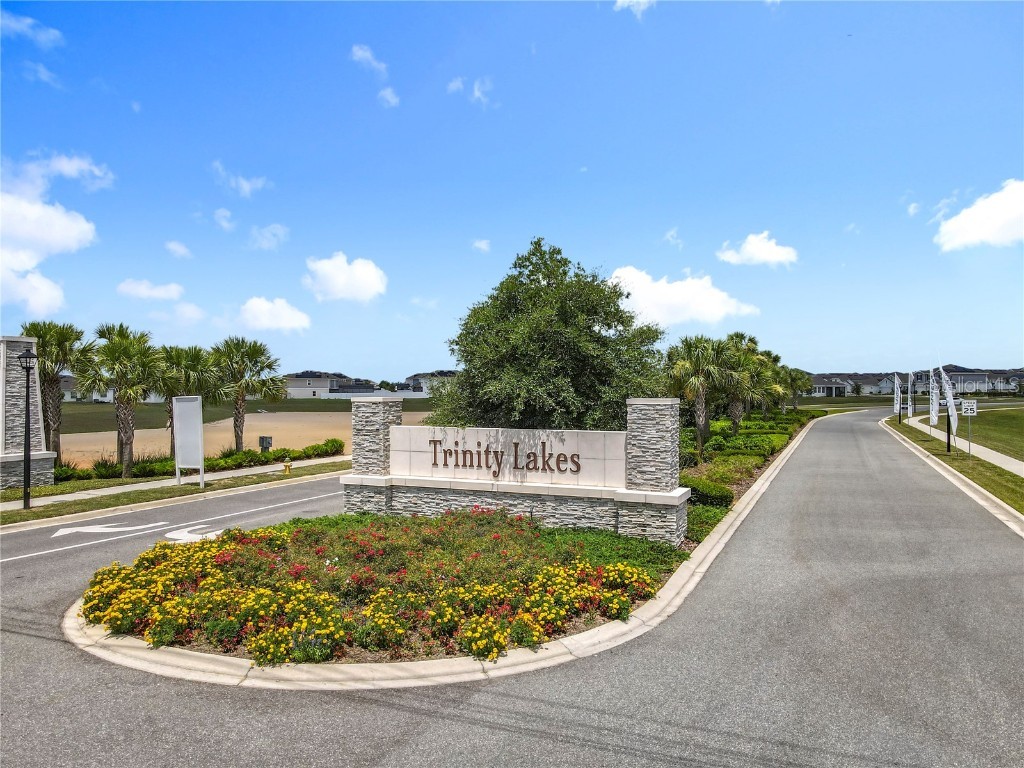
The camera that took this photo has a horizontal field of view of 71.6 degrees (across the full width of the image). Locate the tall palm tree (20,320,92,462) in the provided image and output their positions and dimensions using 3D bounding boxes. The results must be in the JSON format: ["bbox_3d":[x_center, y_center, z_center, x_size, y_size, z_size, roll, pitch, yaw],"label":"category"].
[{"bbox_3d":[-19.600,0.570,30.600,3.100,6.600,3.100,0,0,0],"label":"tall palm tree"}]

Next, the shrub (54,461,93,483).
[{"bbox_3d":[-16.490,3.272,26.700,1.250,0.800,1.100,0,0,24],"label":"shrub"}]

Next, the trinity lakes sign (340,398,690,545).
[{"bbox_3d":[-0.200,1.973,18.000,9.050,3.250,1.450,0,0,24],"label":"trinity lakes sign"}]

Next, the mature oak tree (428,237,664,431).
[{"bbox_3d":[1.060,-0.340,21.900,7.100,8.400,7.000,0,0,0],"label":"mature oak tree"}]

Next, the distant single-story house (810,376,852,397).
[{"bbox_3d":[88.200,0.720,196.000,11.500,5.600,13.000,0,0,25],"label":"distant single-story house"}]

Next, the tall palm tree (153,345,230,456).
[{"bbox_3d":[-15.450,0.980,34.200,3.500,5.800,3.500,0,0,0],"label":"tall palm tree"}]

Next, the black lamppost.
[{"bbox_3d":[-14.140,1.306,20.700,0.440,4.650,0.440,0,0,24],"label":"black lamppost"}]

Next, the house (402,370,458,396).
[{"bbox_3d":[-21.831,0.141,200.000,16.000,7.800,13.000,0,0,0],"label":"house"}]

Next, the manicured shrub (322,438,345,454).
[{"bbox_3d":[-9.950,3.490,39.700,1.150,0.880,1.100,0,0,0],"label":"manicured shrub"}]

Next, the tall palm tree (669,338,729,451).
[{"bbox_3d":[9.243,0.592,35.000,3.050,6.100,3.050,0,0,24],"label":"tall palm tree"}]

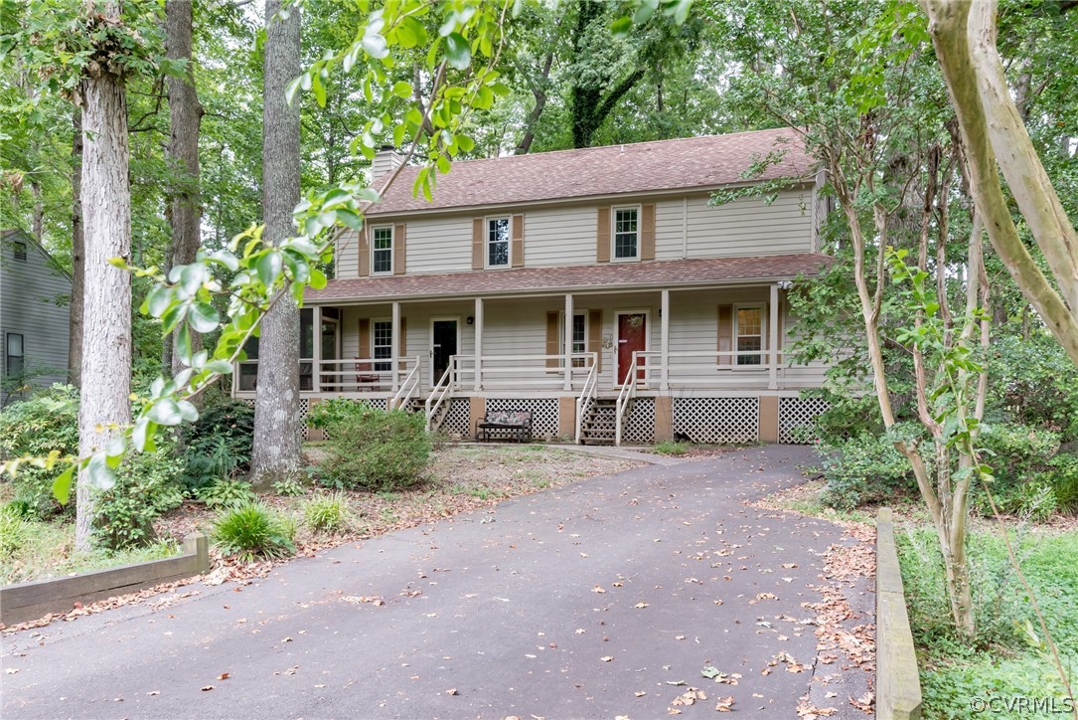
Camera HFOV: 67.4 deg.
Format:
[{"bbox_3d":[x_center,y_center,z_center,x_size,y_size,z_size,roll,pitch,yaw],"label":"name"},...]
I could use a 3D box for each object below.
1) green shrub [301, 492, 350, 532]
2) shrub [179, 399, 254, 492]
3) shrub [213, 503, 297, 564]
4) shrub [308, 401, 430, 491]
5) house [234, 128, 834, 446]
[{"bbox_3d":[-2.184,1.532,8.241,0.500,0.380,0.500,1,-3,-15],"label":"green shrub"},{"bbox_3d":[-4.699,1.202,12.059,1.350,1.290,1.300,1,-3,-21],"label":"shrub"},{"bbox_3d":[-2.496,1.458,7.043,0.740,0.460,0.700,1,-3,-19],"label":"shrub"},{"bbox_3d":[-2.458,1.245,11.857,1.720,1.190,1.600,1,-3,-12],"label":"shrub"},{"bbox_3d":[0.520,-2.504,26.459,17.700,9.770,10.000,-1,-3,19],"label":"house"}]

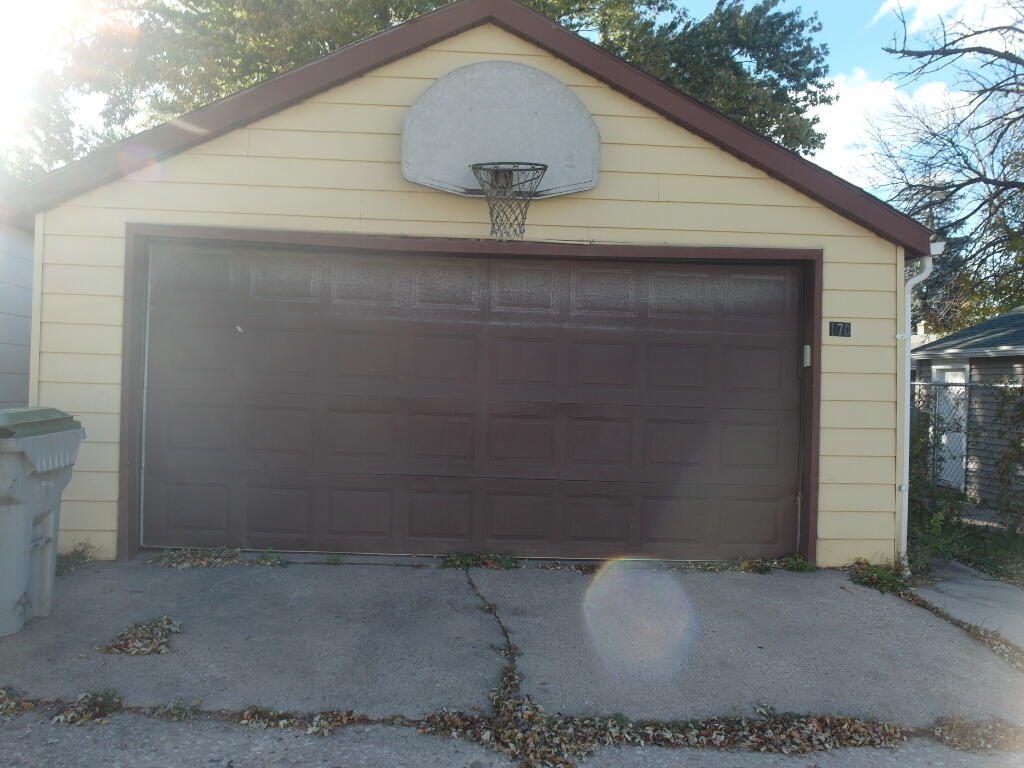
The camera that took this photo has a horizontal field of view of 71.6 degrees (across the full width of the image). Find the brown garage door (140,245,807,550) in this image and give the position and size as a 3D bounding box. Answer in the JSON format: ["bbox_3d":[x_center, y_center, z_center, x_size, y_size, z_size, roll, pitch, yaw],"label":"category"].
[{"bbox_3d":[-0.228,0.125,5.247,4.860,2.240,0.070,1,0,-3],"label":"brown garage door"}]

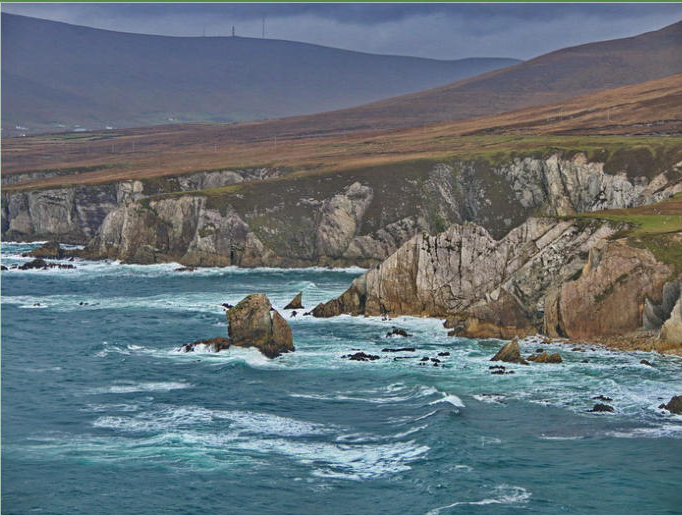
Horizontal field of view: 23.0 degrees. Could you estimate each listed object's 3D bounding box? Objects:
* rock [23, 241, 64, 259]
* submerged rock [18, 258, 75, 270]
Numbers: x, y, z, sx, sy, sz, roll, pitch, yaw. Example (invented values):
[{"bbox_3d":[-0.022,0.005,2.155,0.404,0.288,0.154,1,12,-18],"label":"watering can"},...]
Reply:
[{"bbox_3d":[-83.310,-2.320,468.530,11.110,4.610,7.780,-1,4,-10],"label":"rock"},{"bbox_3d":[-75.690,1.610,430.050,14.800,2.710,6.220,-1,4,-10],"label":"submerged rock"}]

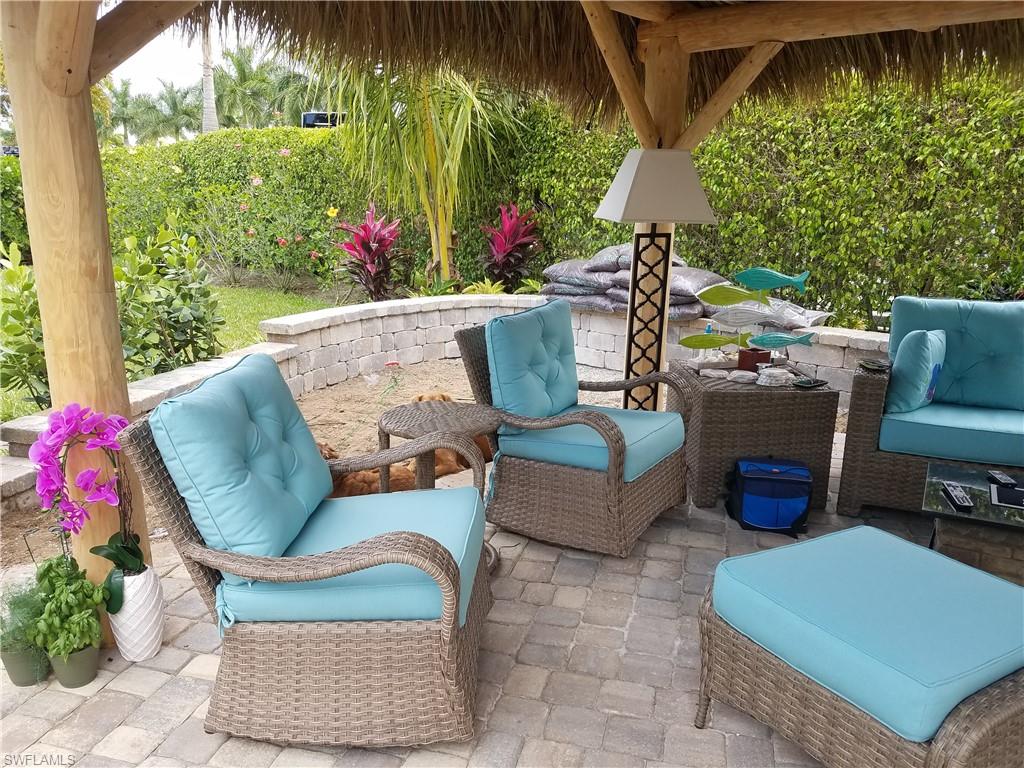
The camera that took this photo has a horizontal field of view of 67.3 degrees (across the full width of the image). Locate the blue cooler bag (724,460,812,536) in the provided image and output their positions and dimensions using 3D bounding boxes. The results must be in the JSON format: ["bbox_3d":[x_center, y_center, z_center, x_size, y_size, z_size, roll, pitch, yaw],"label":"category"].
[{"bbox_3d":[1.161,0.493,3.494,0.295,0.285,0.210,3,14,8],"label":"blue cooler bag"}]

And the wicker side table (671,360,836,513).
[{"bbox_3d":[1.116,0.220,3.749,0.640,0.560,0.580,0,16,-4],"label":"wicker side table"}]

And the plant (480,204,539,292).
[{"bbox_3d":[-0.001,-1.336,8.324,0.640,1.225,0.600,1,14,0],"label":"plant"}]

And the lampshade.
[{"bbox_3d":[0.699,-0.961,3.777,0.460,0.355,0.450,-2,14,-10],"label":"lampshade"}]

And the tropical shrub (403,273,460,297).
[{"bbox_3d":[-0.828,-0.887,7.975,0.540,0.500,0.520,1,14,0],"label":"tropical shrub"}]

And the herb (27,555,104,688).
[{"bbox_3d":[-1.295,0.690,2.264,0.200,0.375,0.200,1,16,0],"label":"herb"}]

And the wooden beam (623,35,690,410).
[{"bbox_3d":[0.709,-0.654,3.938,0.220,2.120,0.220,1,16,0],"label":"wooden beam"}]

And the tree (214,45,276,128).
[{"bbox_3d":[-10.317,-10.325,30.393,2.900,5.710,2.900,1,16,0],"label":"tree"}]

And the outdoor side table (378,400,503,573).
[{"bbox_3d":[-0.283,0.395,3.089,0.490,0.530,0.490,1,16,0],"label":"outdoor side table"}]

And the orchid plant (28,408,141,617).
[{"bbox_3d":[-1.295,0.374,2.355,0.300,0.660,0.220,-7,16,-29],"label":"orchid plant"}]

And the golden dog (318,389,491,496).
[{"bbox_3d":[-0.486,0.300,3.625,0.870,0.410,0.400,-6,18,-24],"label":"golden dog"}]

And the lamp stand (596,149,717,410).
[{"bbox_3d":[0.680,-0.337,3.933,0.470,1.670,0.450,-2,14,-10],"label":"lamp stand"}]

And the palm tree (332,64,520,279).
[{"bbox_3d":[-0.900,-2.118,8.338,1.950,2.850,1.900,1,14,0],"label":"palm tree"}]

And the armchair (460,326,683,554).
[{"bbox_3d":[0.291,0.163,3.477,0.880,0.910,0.720,10,17,32],"label":"armchair"}]

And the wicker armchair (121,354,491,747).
[{"bbox_3d":[-0.484,0.431,2.222,0.880,0.930,0.700,2,16,2],"label":"wicker armchair"}]

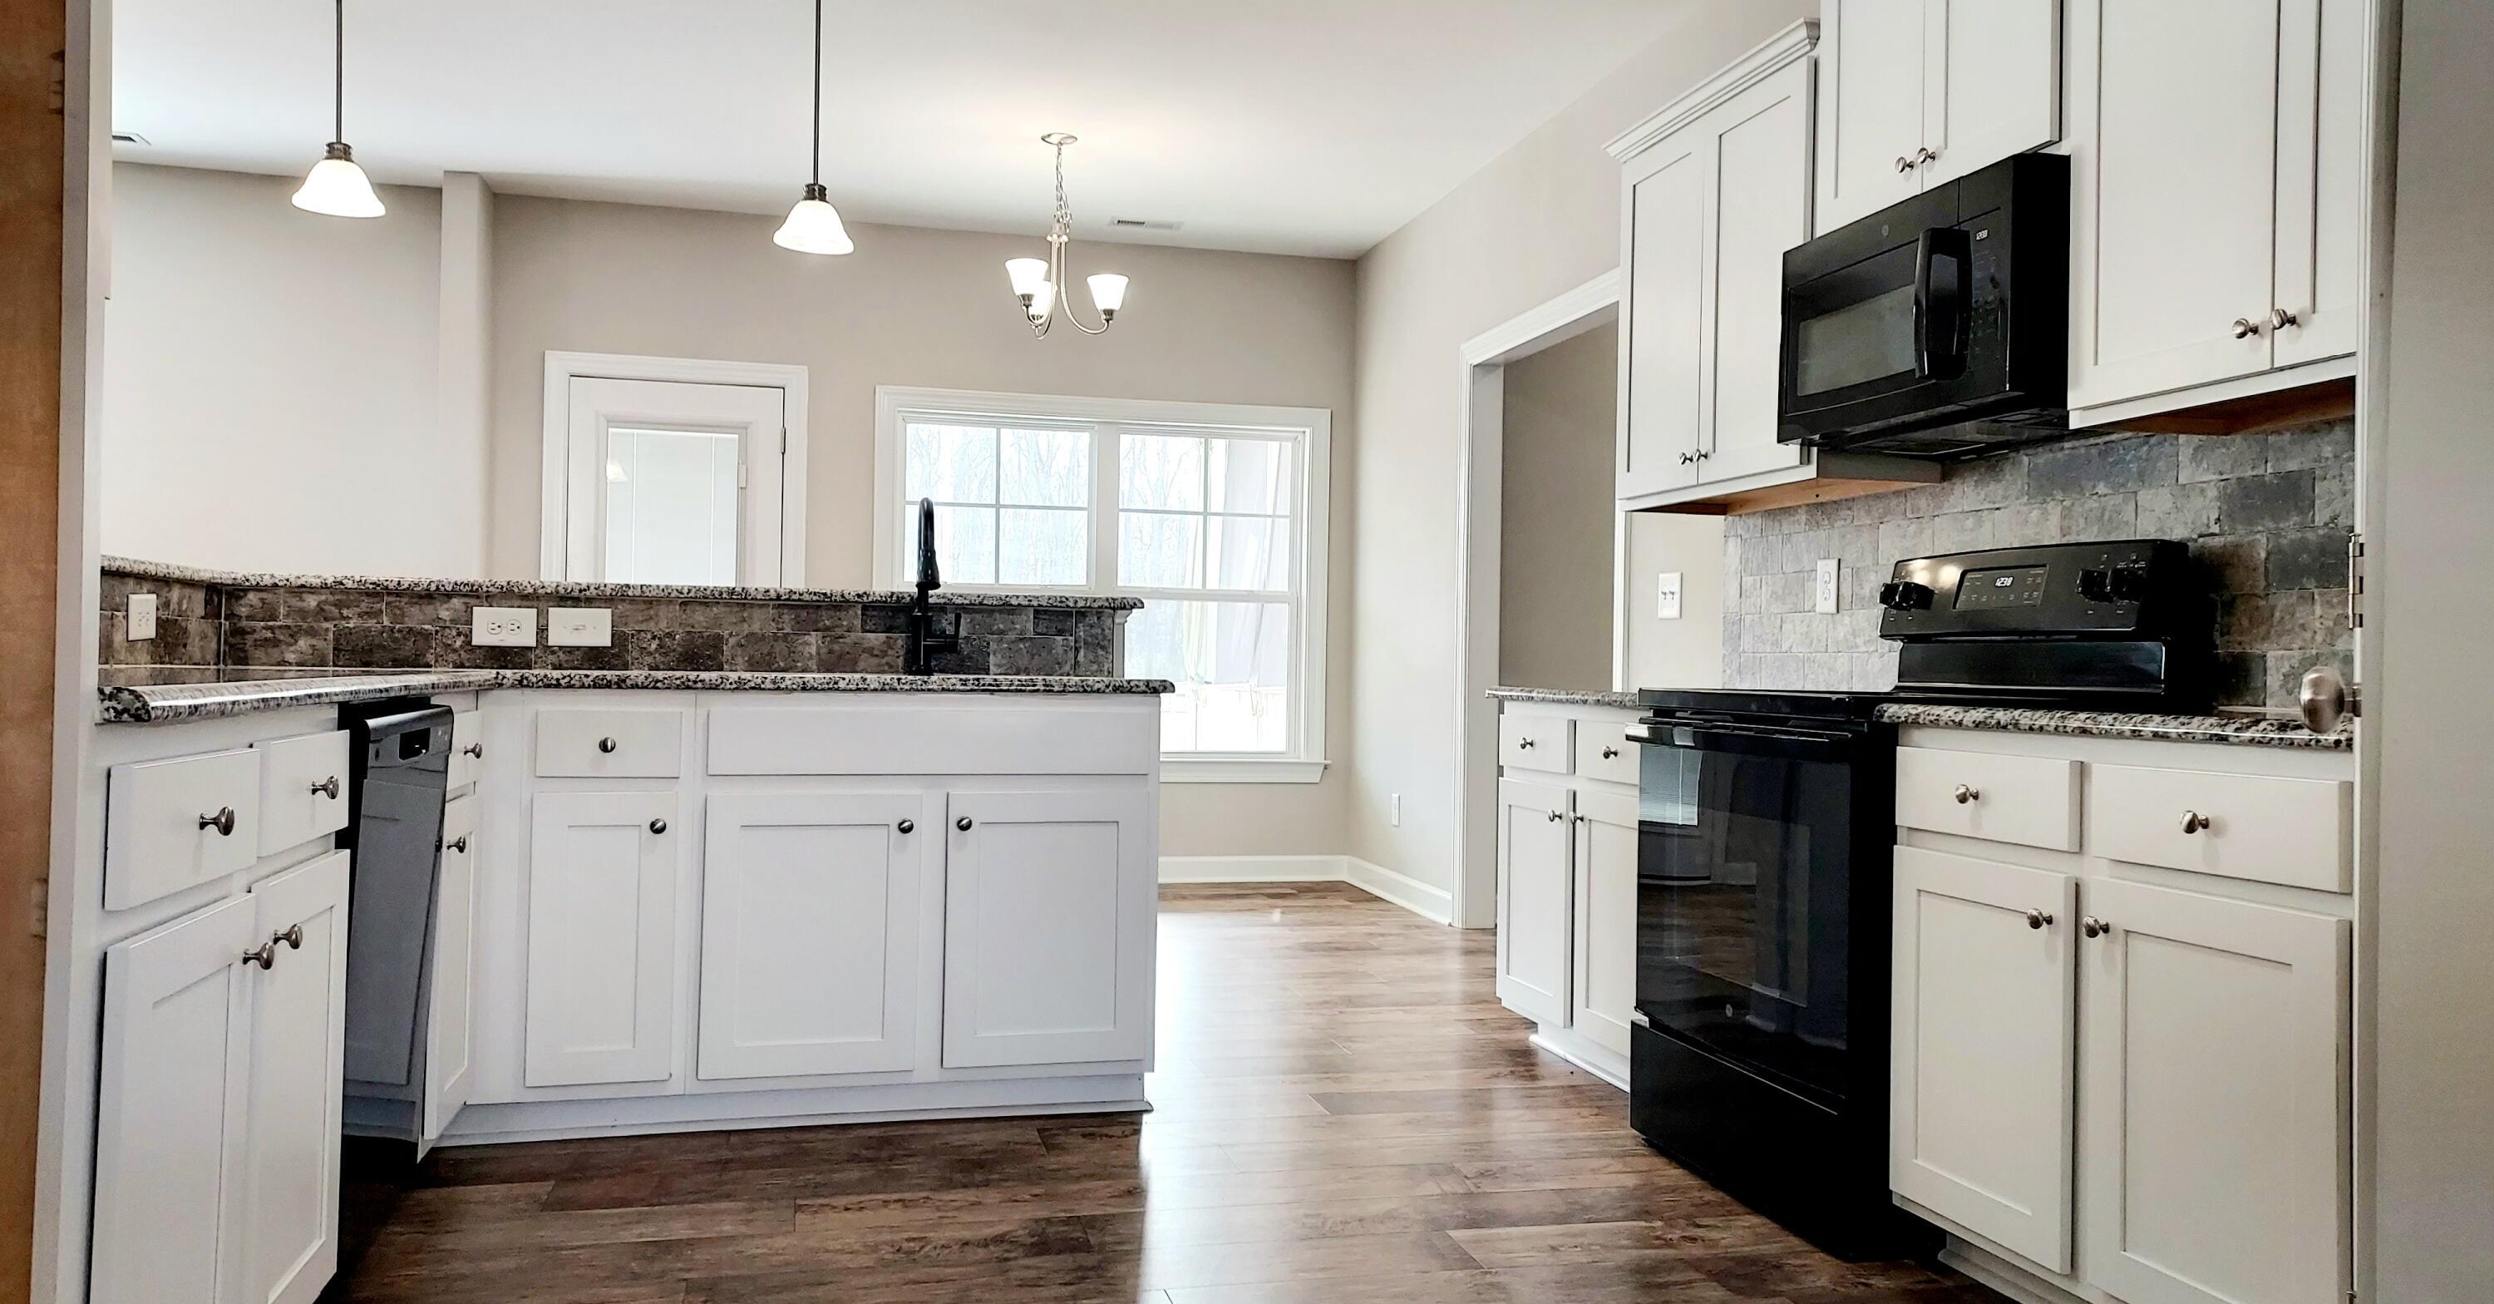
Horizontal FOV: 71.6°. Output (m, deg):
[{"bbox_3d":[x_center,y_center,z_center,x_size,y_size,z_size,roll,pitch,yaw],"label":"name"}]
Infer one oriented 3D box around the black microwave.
[{"bbox_3d":[1.388,-0.634,3.329,0.422,0.406,0.750,1,0,-14],"label":"black microwave"}]

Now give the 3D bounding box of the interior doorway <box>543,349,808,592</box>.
[{"bbox_3d":[-2.314,-0.110,6.986,1.008,2.141,0.080,1,0,-14],"label":"interior doorway"}]

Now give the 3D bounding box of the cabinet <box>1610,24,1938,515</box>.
[{"bbox_3d":[1.207,-0.837,4.108,0.350,0.949,0.950,1,0,-14],"label":"cabinet"}]

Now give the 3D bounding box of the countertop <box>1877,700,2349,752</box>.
[{"bbox_3d":[1.468,0.101,2.488,0.650,0.034,0.930,1,0,-14],"label":"countertop"}]

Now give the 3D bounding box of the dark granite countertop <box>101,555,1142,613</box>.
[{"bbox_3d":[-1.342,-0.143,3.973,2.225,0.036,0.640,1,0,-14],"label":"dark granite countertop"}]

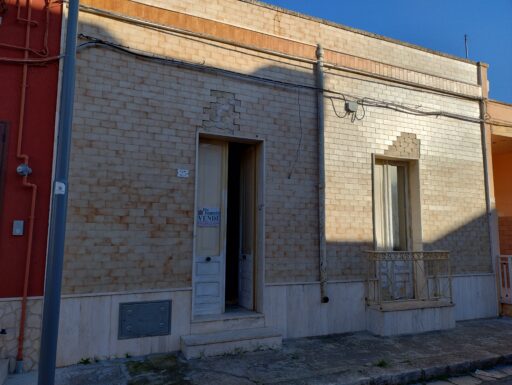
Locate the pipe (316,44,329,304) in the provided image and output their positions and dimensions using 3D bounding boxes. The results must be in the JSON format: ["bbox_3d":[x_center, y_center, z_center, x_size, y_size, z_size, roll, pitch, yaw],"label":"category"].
[{"bbox_3d":[1.140,-0.410,6.396,0.120,4.526,0.130,3,-8,-23],"label":"pipe"}]

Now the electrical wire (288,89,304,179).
[{"bbox_3d":[0.681,-1.027,6.332,0.255,1.626,0.030,3,-8,-23],"label":"electrical wire"}]

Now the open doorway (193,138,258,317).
[{"bbox_3d":[-0.441,0.541,5.867,1.104,2.740,0.340,3,-8,-23],"label":"open doorway"}]

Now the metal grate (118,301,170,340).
[{"bbox_3d":[-1.506,1.742,5.070,0.699,0.472,0.035,3,-8,-23],"label":"metal grate"}]

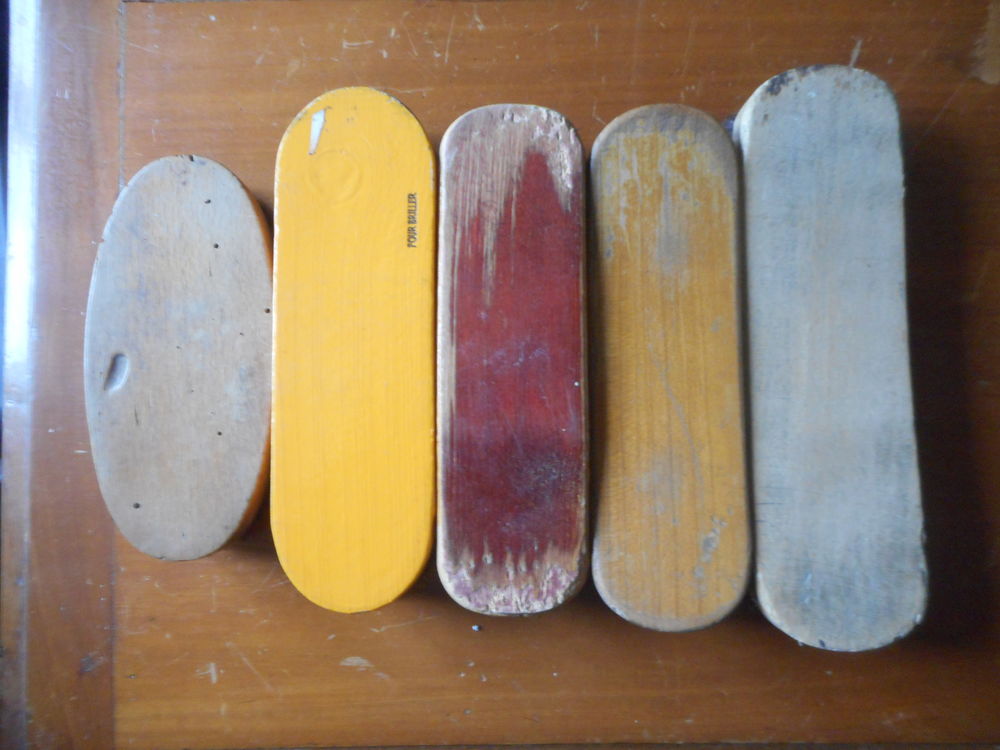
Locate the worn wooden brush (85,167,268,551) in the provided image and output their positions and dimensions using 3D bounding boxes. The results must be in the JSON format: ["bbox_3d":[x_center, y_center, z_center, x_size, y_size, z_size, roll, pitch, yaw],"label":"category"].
[{"bbox_3d":[-0.111,-0.006,0.261,0.066,0.038,0.141,0,87,0],"label":"worn wooden brush"}]

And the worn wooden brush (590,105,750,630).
[{"bbox_3d":[0.057,-0.004,0.258,0.053,0.043,0.179,0,87,0],"label":"worn wooden brush"}]

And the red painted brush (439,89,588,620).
[{"bbox_3d":[0.004,-0.006,0.260,0.051,0.040,0.175,0,87,0],"label":"red painted brush"}]

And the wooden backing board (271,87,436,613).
[{"bbox_3d":[-0.050,-0.010,0.258,0.056,0.043,0.179,0,87,0],"label":"wooden backing board"}]

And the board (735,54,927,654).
[{"bbox_3d":[0.112,-0.007,0.257,0.056,0.045,0.198,0,87,0],"label":"board"}]

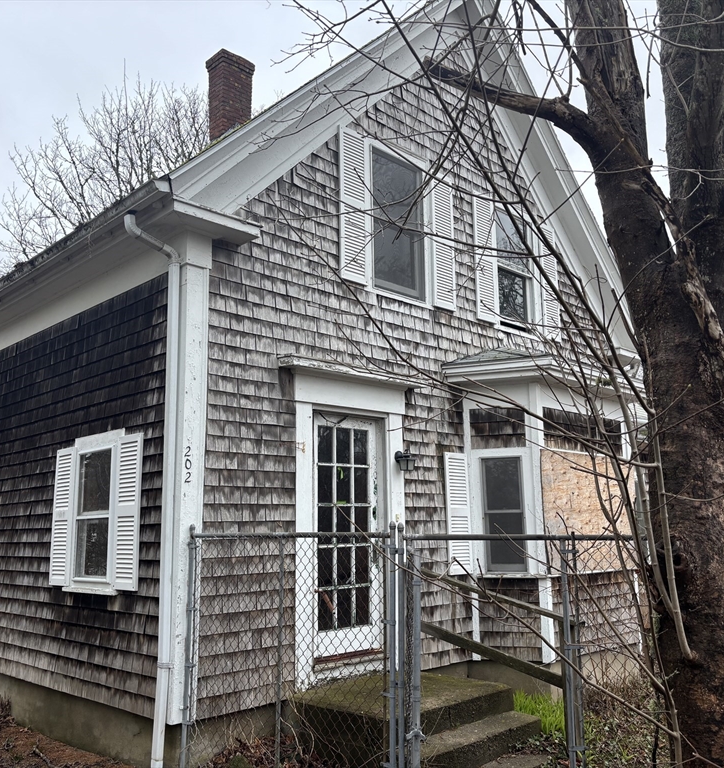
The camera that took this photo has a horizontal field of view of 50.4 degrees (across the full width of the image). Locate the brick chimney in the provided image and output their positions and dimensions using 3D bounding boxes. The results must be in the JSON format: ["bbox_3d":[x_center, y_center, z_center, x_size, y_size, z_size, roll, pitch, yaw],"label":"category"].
[{"bbox_3d":[-2.060,-4.412,12.065,0.630,1.350,0.455,10,-15,-44],"label":"brick chimney"}]

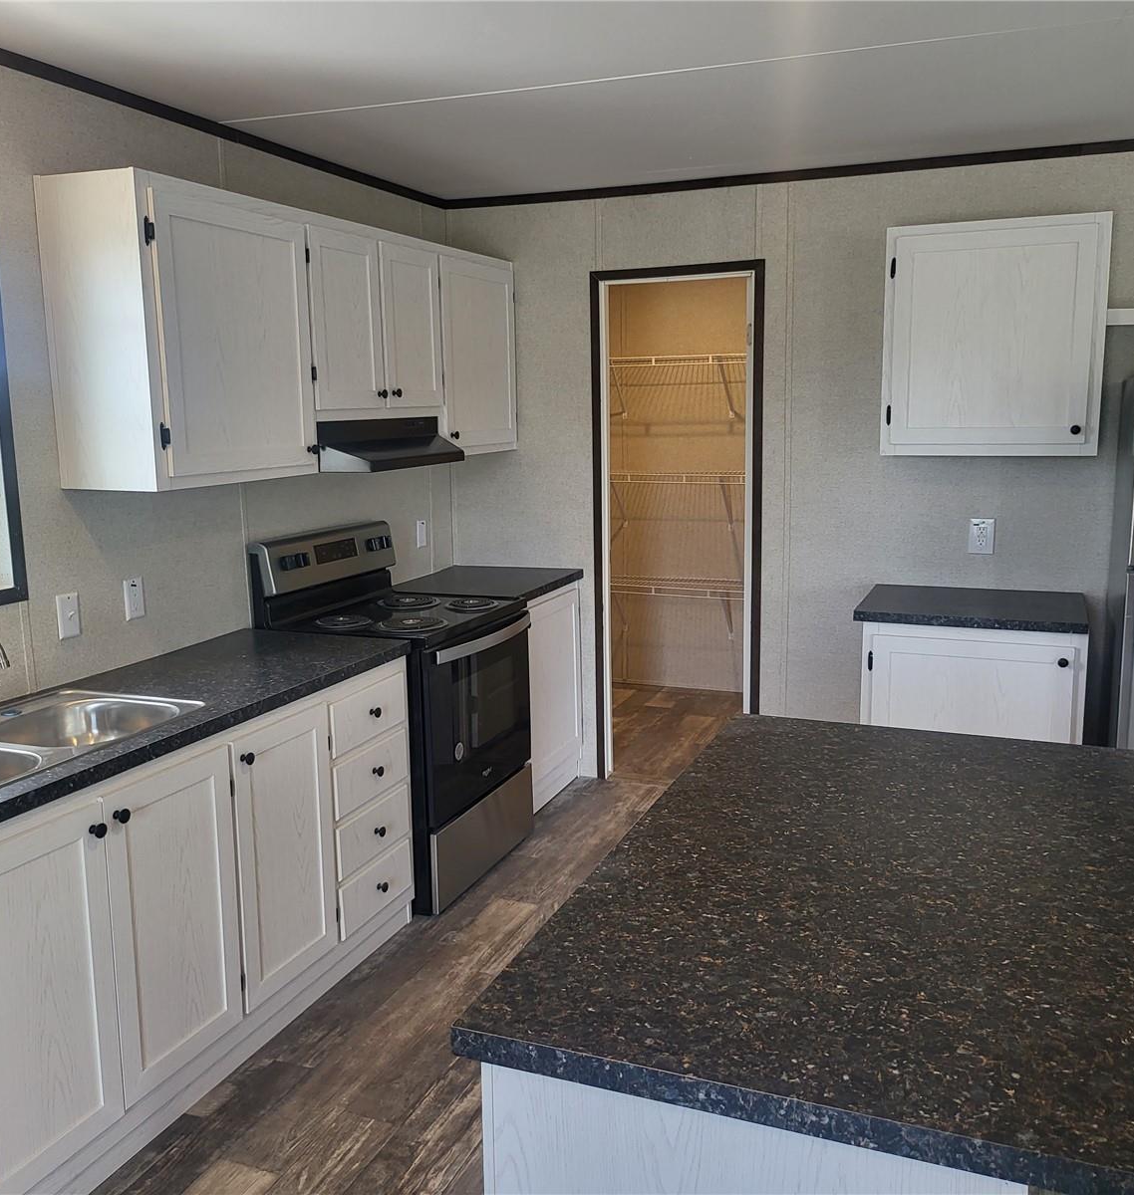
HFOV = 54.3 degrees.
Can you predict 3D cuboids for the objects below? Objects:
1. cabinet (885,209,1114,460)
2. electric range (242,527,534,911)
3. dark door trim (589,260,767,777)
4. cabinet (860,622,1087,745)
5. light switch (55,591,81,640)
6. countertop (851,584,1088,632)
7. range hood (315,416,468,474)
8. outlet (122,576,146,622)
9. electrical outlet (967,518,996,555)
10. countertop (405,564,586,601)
[{"bbox_3d":[1.472,-0.882,3.825,0.688,0.765,0.319,3,11,23],"label":"cabinet"},{"bbox_3d":[-0.566,0.376,3.910,0.711,1.195,0.753,3,11,23],"label":"electric range"},{"bbox_3d":[0.446,-0.242,4.550,0.719,2.161,0.029,3,11,23],"label":"dark door trim"},{"bbox_3d":[1.448,0.489,3.962,0.700,0.887,0.543,3,11,23],"label":"cabinet"},{"bbox_3d":[-1.329,0.049,2.964,0.013,0.118,0.072,3,11,23],"label":"light switch"},{"bbox_3d":[1.422,0.035,3.880,0.724,0.037,0.561,3,11,23],"label":"countertop"},{"bbox_3d":[-0.697,-0.529,3.788,0.495,0.156,0.745,3,11,23],"label":"range hood"},{"bbox_3d":[-1.238,0.005,3.178,0.010,0.116,0.073,3,11,23],"label":"outlet"},{"bbox_3d":[1.534,-0.224,4.089,0.090,0.131,0.010,3,11,23],"label":"electrical outlet"},{"bbox_3d":[-0.343,-0.050,4.544,0.616,0.037,0.694,3,11,23],"label":"countertop"}]

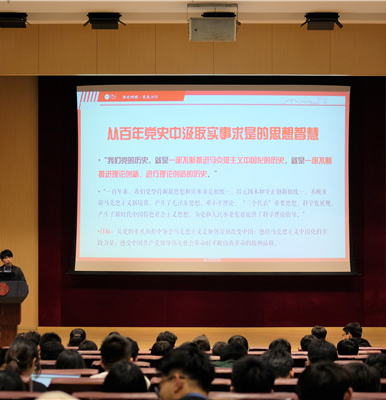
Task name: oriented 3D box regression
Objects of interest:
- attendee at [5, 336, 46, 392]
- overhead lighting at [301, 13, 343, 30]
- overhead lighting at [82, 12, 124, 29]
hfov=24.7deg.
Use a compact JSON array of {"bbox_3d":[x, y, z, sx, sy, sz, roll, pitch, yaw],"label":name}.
[{"bbox_3d":[-1.170,1.570,6.220,0.480,1.220,0.750,0,0,6],"label":"attendee"},{"bbox_3d":[2.060,-2.870,14.200,0.640,0.280,0.360,0,0,0],"label":"overhead lighting"},{"bbox_3d":[-1.420,-2.870,14.200,0.650,0.270,0.360,0,0,0],"label":"overhead lighting"}]

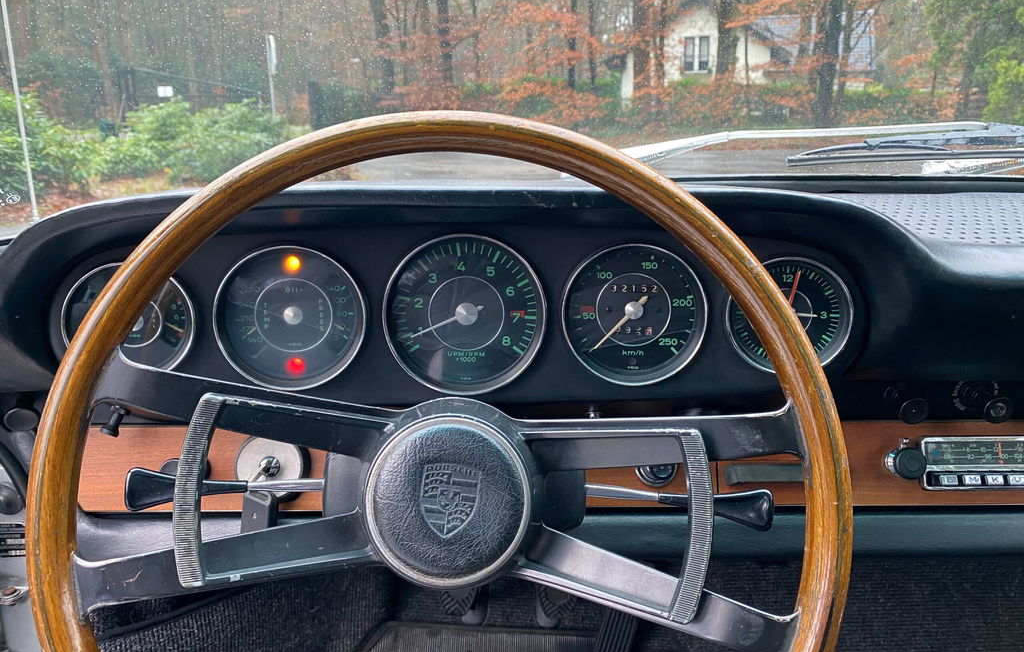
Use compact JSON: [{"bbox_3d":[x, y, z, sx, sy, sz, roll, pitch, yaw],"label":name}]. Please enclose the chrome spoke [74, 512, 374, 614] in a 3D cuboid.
[{"bbox_3d":[-0.155,0.133,0.436,0.156,0.033,0.017,-4,-11,-24],"label":"chrome spoke"}]

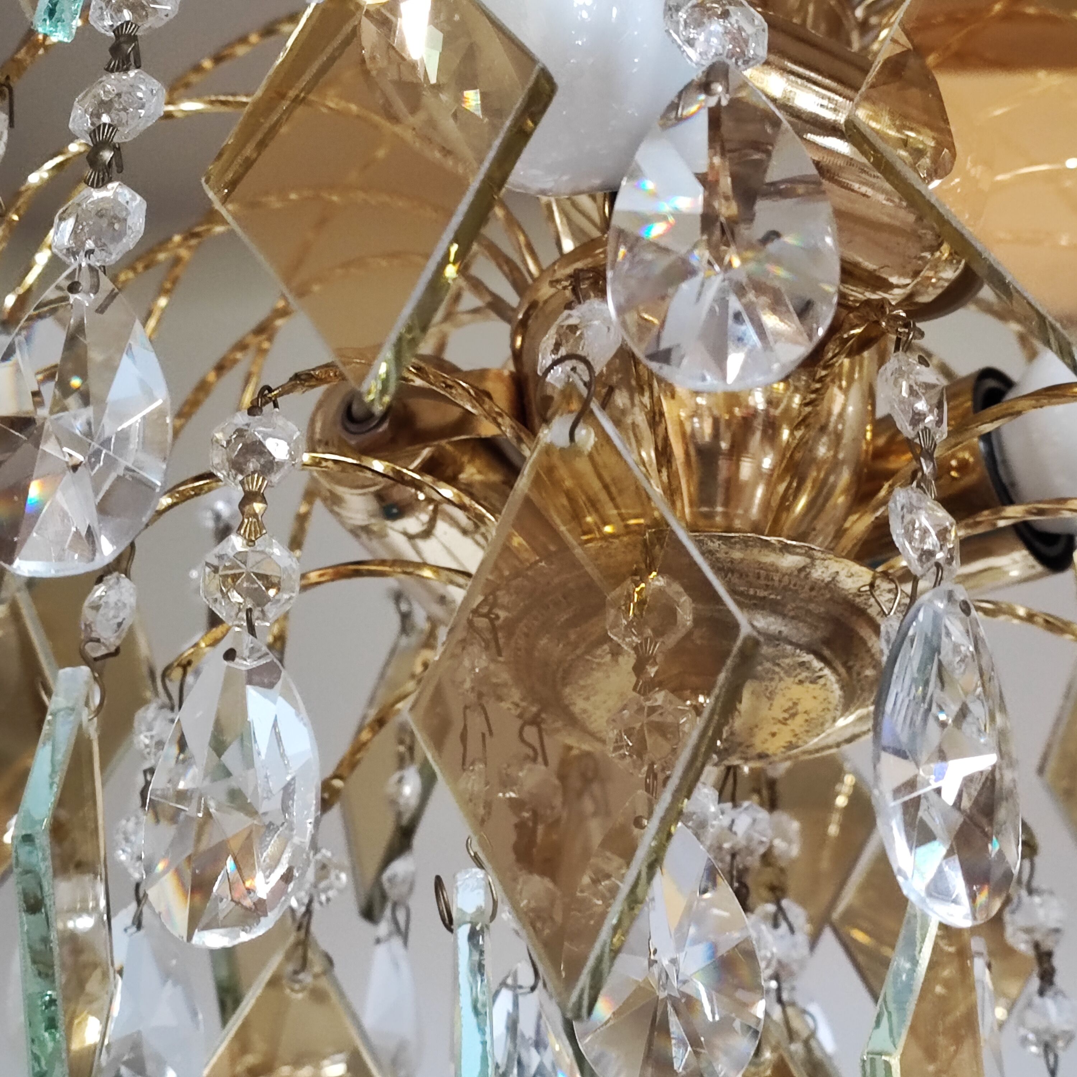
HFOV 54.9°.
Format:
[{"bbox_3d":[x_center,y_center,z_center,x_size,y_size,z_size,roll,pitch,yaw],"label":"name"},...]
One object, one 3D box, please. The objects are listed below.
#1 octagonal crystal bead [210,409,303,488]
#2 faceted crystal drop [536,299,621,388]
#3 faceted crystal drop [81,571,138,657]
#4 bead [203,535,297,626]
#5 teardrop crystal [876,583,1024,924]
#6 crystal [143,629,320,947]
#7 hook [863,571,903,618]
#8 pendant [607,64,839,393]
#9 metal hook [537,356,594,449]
[{"bbox_3d":[-0.044,-0.014,0.162,0.014,0.014,0.008,-1,9,8],"label":"octagonal crystal bead"},{"bbox_3d":[0.006,-0.032,0.169,0.014,0.014,0.008,-8,-17,33],"label":"faceted crystal drop"},{"bbox_3d":[-0.072,0.013,0.174,0.008,0.014,0.014,0,-15,6],"label":"faceted crystal drop"},{"bbox_3d":[-0.044,0.006,0.157,0.014,0.014,0.008,2,-15,-5],"label":"bead"},{"bbox_3d":[0.059,0.030,0.149,0.031,0.048,0.013,12,-18,-35],"label":"teardrop crystal"},{"bbox_3d":[-0.046,0.037,0.156,0.030,0.046,0.013,-5,-16,22],"label":"crystal"},{"bbox_3d":[0.068,0.011,0.205,0.007,0.009,0.003,-3,-15,15],"label":"hook"},{"bbox_3d":[0.025,-0.043,0.141,0.031,0.048,0.013,-1,-15,8],"label":"pendant"},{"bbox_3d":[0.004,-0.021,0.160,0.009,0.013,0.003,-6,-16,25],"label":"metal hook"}]

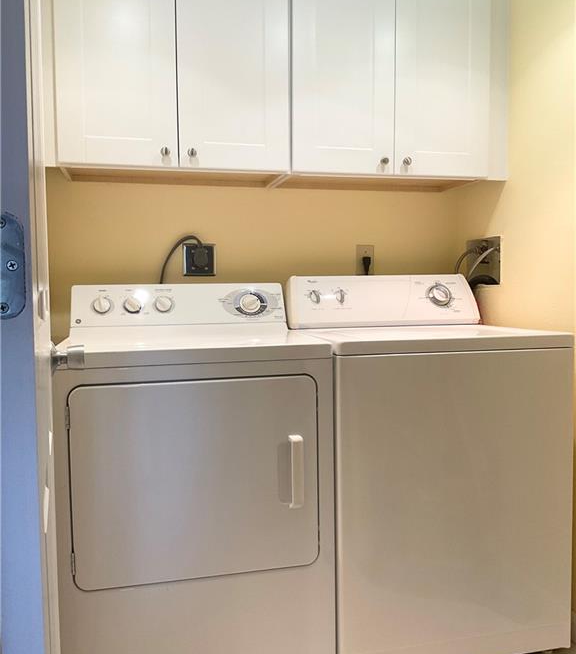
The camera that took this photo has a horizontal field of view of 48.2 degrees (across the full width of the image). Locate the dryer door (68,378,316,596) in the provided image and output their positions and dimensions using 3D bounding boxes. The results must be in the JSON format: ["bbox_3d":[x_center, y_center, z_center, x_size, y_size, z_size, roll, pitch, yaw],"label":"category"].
[{"bbox_3d":[-0.206,0.366,1.536,0.596,0.484,0.060,-1,3,-14],"label":"dryer door"}]

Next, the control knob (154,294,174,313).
[{"bbox_3d":[-0.375,-0.068,1.951,0.052,0.052,0.028,-1,-12,-14],"label":"control knob"}]

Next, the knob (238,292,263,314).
[{"bbox_3d":[-0.117,-0.076,2.014,0.064,0.064,0.030,-1,-12,-14],"label":"knob"}]

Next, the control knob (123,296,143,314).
[{"bbox_3d":[-0.466,-0.067,1.929,0.052,0.052,0.028,-1,-12,-14],"label":"control knob"}]

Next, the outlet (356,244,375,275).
[{"bbox_3d":[0.295,-0.249,2.417,0.070,0.114,0.018,-1,3,-14],"label":"outlet"}]

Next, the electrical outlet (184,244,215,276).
[{"bbox_3d":[-0.310,-0.237,2.266,0.116,0.114,0.030,-1,3,-14],"label":"electrical outlet"}]

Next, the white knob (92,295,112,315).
[{"bbox_3d":[-0.551,-0.065,1.908,0.052,0.052,0.028,-1,-12,-14],"label":"white knob"}]

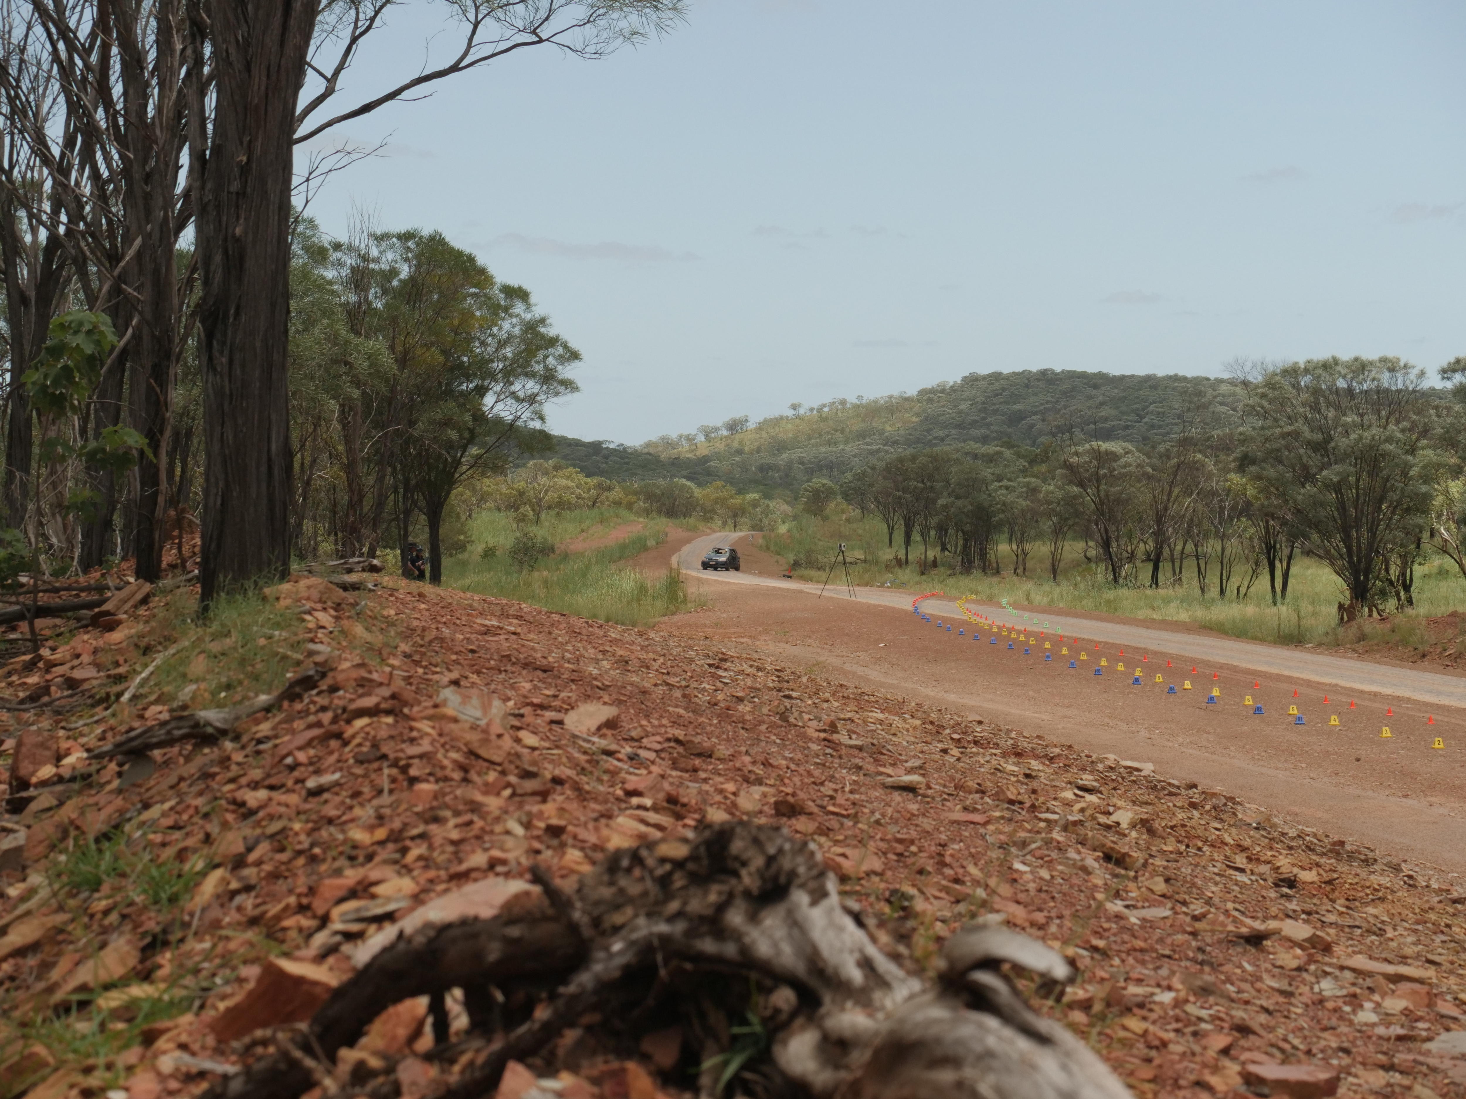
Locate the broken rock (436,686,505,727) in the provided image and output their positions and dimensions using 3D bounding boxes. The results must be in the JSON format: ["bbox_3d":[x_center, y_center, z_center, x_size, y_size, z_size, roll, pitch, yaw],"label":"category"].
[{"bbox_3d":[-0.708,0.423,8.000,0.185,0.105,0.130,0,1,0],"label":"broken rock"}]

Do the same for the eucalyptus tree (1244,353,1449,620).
[{"bbox_3d":[16.191,-1.648,79.000,5.400,7.000,5.200,0,1,0],"label":"eucalyptus tree"}]

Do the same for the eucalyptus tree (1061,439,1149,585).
[{"bbox_3d":[14.691,-1.469,117.000,3.500,5.800,3.400,0,1,0],"label":"eucalyptus tree"}]

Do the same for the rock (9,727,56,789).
[{"bbox_3d":[-1.583,0.474,6.700,0.108,0.138,0.105,0,1,0],"label":"rock"}]

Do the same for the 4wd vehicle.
[{"bbox_3d":[-0.821,0.640,195.000,1.780,1.620,4.500,0,1,14],"label":"4wd vehicle"}]

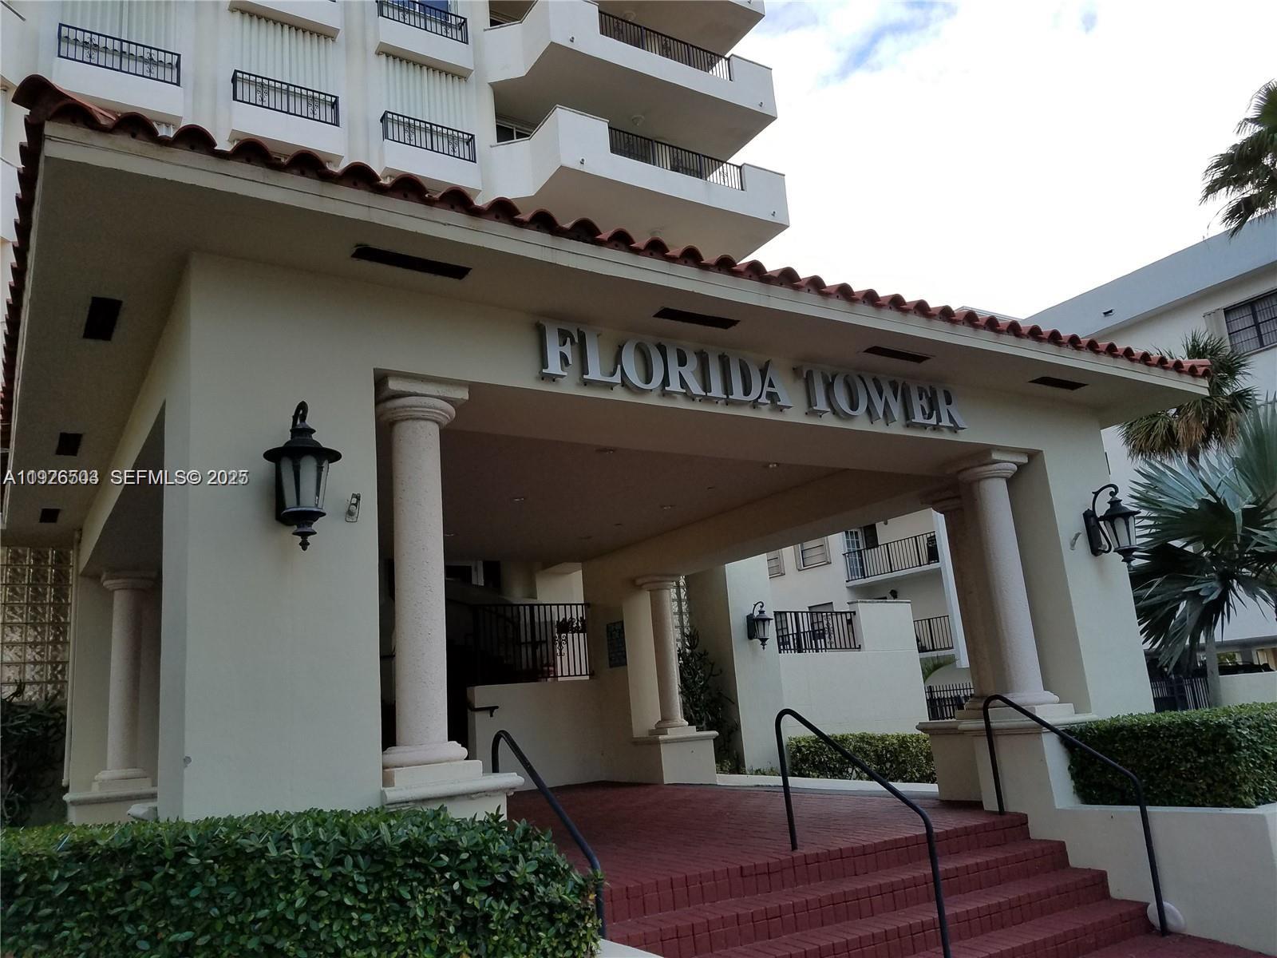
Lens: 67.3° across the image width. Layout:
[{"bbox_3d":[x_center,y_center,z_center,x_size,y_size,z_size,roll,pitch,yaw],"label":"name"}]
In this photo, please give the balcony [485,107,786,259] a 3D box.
[{"bbox_3d":[-0.042,-6.064,20.673,6.300,1.265,2.600,4,-16,-33],"label":"balcony"}]

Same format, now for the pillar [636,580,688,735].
[{"bbox_3d":[0.362,2.285,12.729,0.440,1.980,0.440,4,-16,-33],"label":"pillar"}]

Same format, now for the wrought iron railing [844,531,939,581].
[{"bbox_3d":[8.462,2.665,32.420,0.060,0.988,4.125,4,-16,-33],"label":"wrought iron railing"}]

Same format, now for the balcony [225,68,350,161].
[{"bbox_3d":[-6.331,-6.487,17.308,1.909,1.221,0.350,4,-16,-33],"label":"balcony"}]

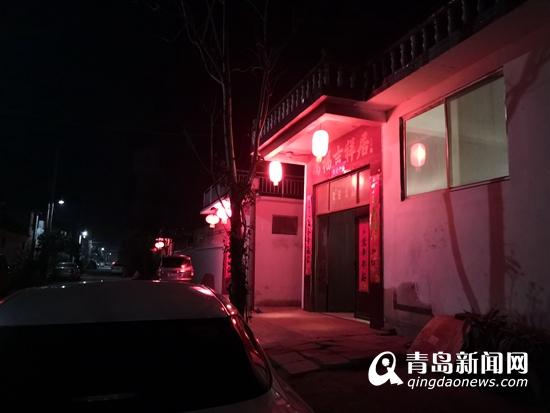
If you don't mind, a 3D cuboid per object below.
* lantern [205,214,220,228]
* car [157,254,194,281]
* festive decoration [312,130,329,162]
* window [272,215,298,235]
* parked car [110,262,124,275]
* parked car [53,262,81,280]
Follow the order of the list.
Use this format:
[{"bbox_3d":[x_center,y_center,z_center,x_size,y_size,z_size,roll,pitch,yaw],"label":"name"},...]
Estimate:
[{"bbox_3d":[-2.449,0.599,16.900,0.560,0.520,0.560,5,-9,-21],"label":"lantern"},{"bbox_3d":[-5.459,3.525,23.144,1.770,1.720,4.500,4,-9,-15],"label":"car"},{"bbox_3d":[0.948,-1.259,8.900,0.350,0.660,0.350,2,-8,0],"label":"festive decoration"},{"bbox_3d":[0.325,0.589,13.300,0.850,0.580,0.100,5,-9,-21],"label":"window"},{"bbox_3d":[-22.043,8.687,60.084,1.800,1.550,4.500,5,-9,-20],"label":"parked car"},{"bbox_3d":[-18.834,5.849,39.169,1.770,1.480,4.600,4,-9,-17],"label":"parked car"}]

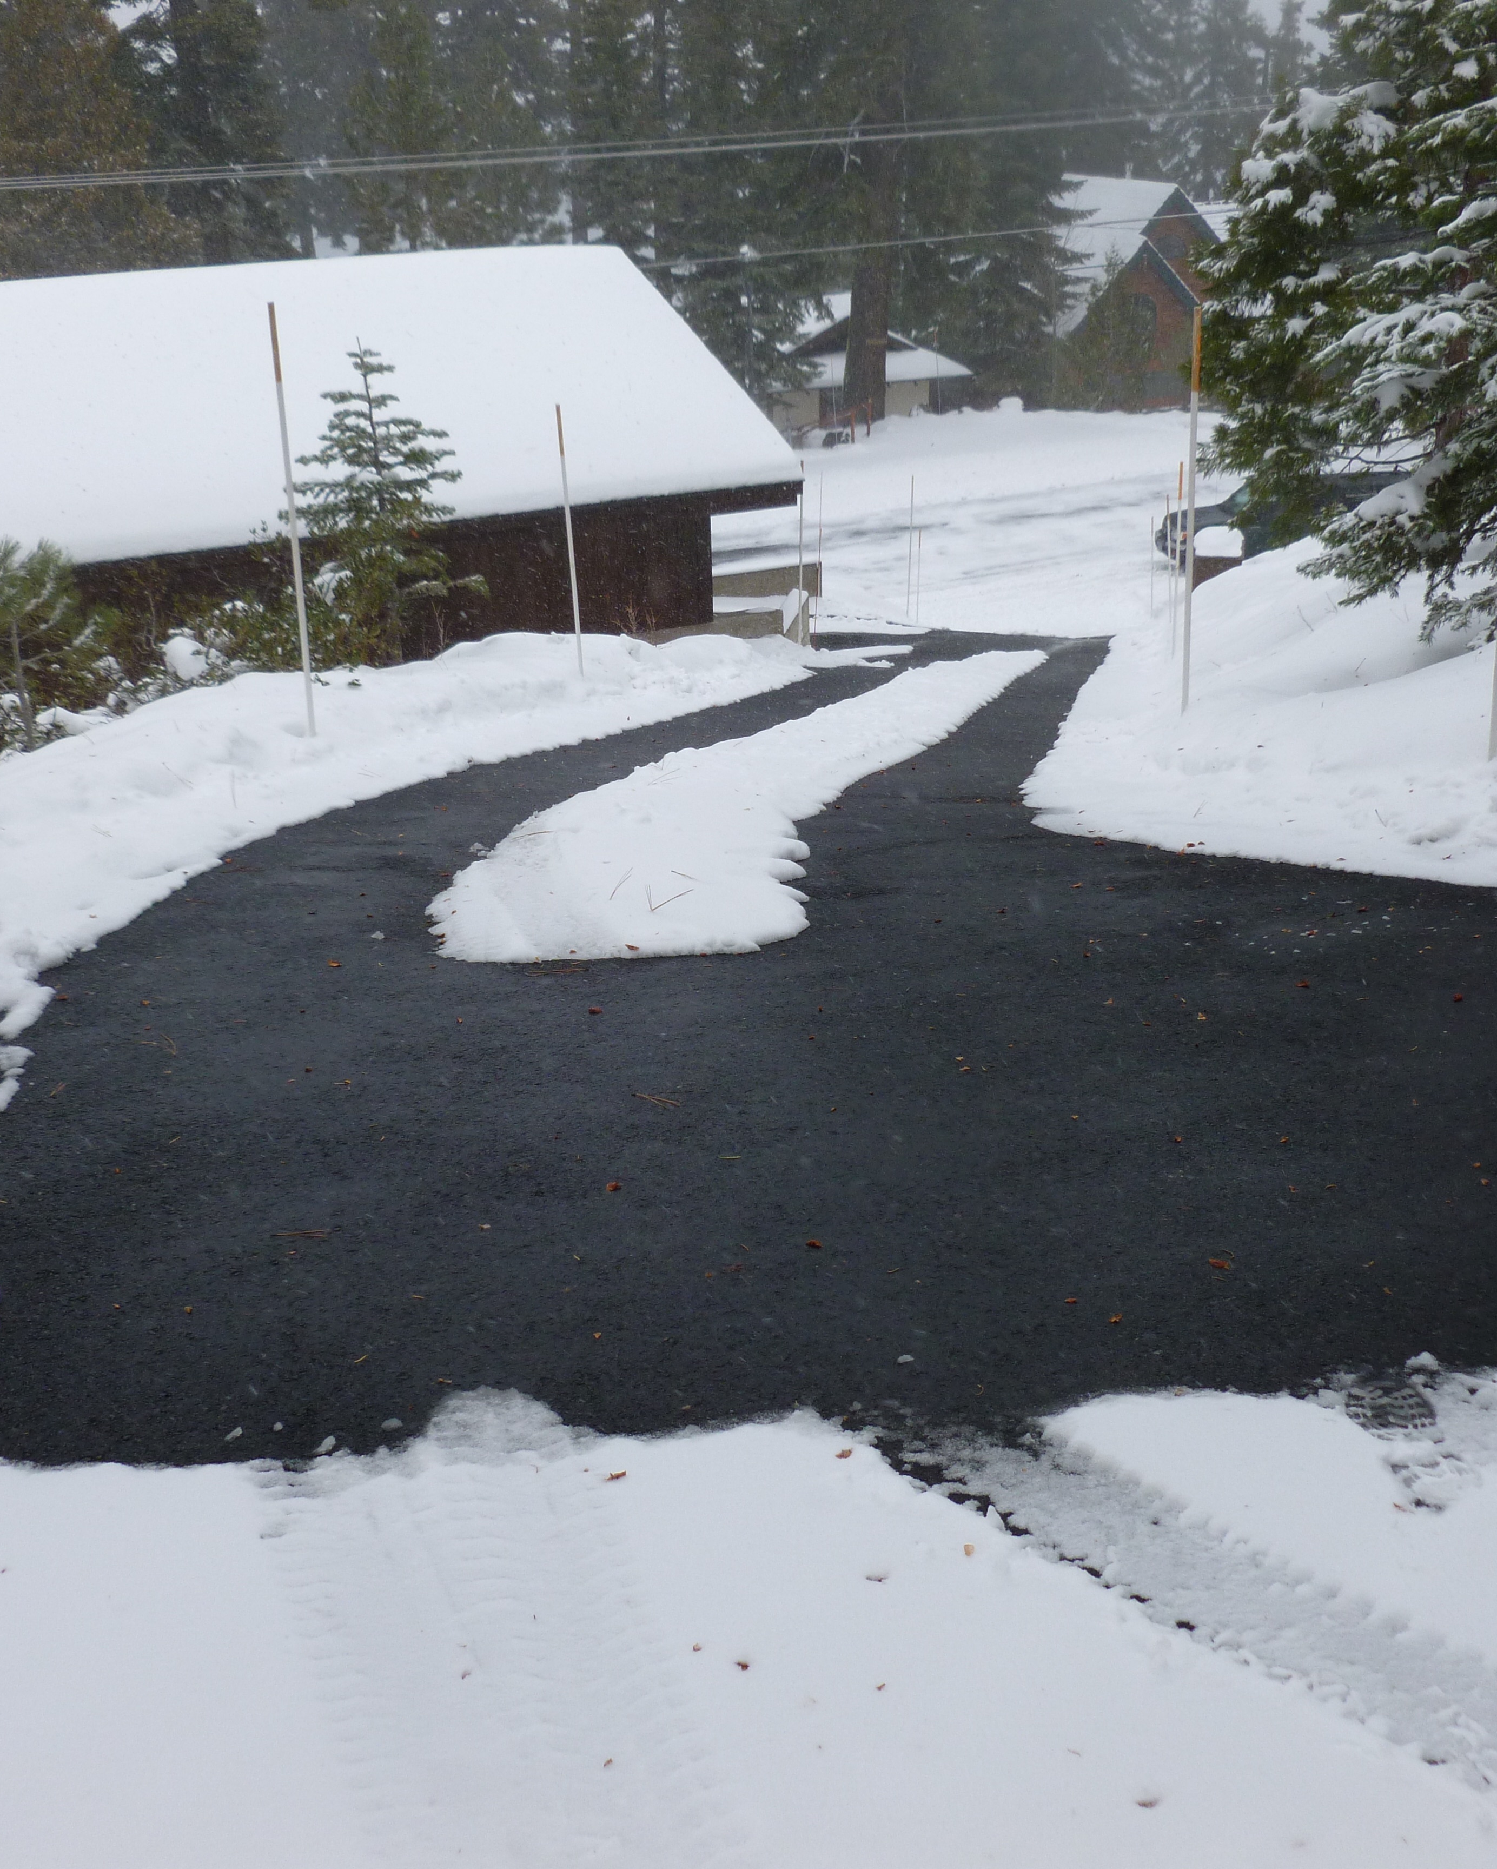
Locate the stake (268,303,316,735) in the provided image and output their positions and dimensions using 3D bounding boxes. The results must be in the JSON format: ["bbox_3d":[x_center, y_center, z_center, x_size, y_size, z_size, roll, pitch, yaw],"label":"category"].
[{"bbox_3d":[-2.227,-1.992,9.871,0.040,2.100,0.040,-5,21,-12],"label":"stake"}]

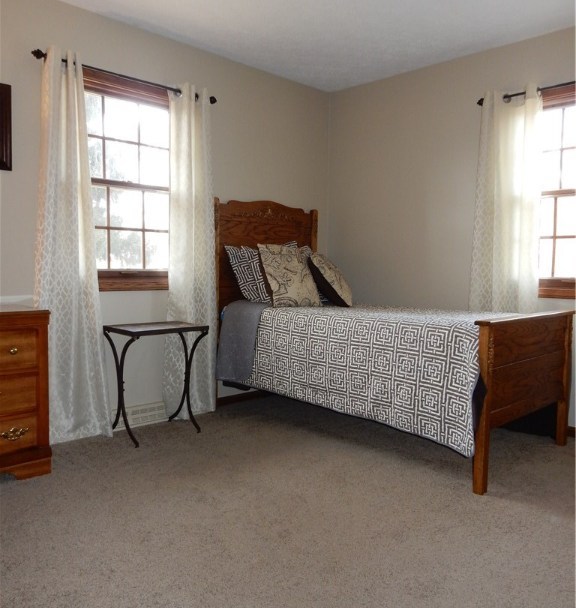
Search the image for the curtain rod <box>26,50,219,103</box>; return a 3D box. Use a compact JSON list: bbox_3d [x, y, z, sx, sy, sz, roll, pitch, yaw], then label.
[{"bbox_3d":[-0.899,-1.307,3.264,0.090,0.060,1.210,5,7,44],"label":"curtain rod"}]

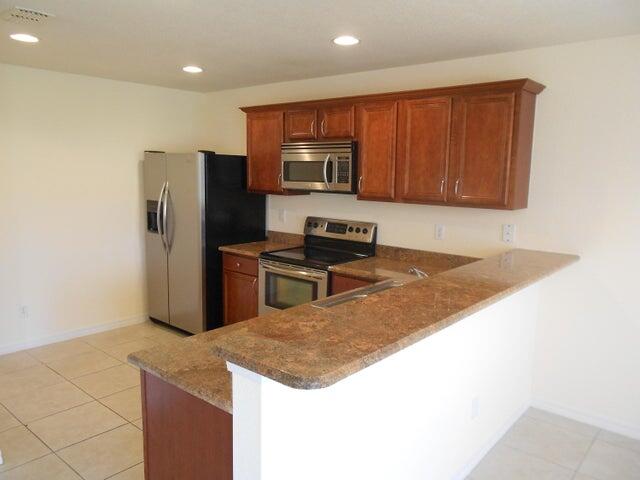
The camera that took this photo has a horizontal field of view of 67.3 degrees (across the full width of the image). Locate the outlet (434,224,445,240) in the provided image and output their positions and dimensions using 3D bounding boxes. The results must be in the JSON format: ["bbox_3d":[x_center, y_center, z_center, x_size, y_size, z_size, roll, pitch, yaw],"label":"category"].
[{"bbox_3d":[0.934,-0.059,3.733,0.074,0.117,0.010,8,11,39],"label":"outlet"}]

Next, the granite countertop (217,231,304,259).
[{"bbox_3d":[-0.509,0.030,4.549,0.545,0.145,0.650,8,11,39],"label":"granite countertop"}]

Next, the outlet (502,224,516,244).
[{"bbox_3d":[1.338,-0.042,3.392,0.080,0.127,0.010,8,11,39],"label":"outlet"}]

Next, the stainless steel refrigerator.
[{"bbox_3d":[-1.157,0.023,4.897,0.925,1.770,0.815,8,11,37],"label":"stainless steel refrigerator"}]

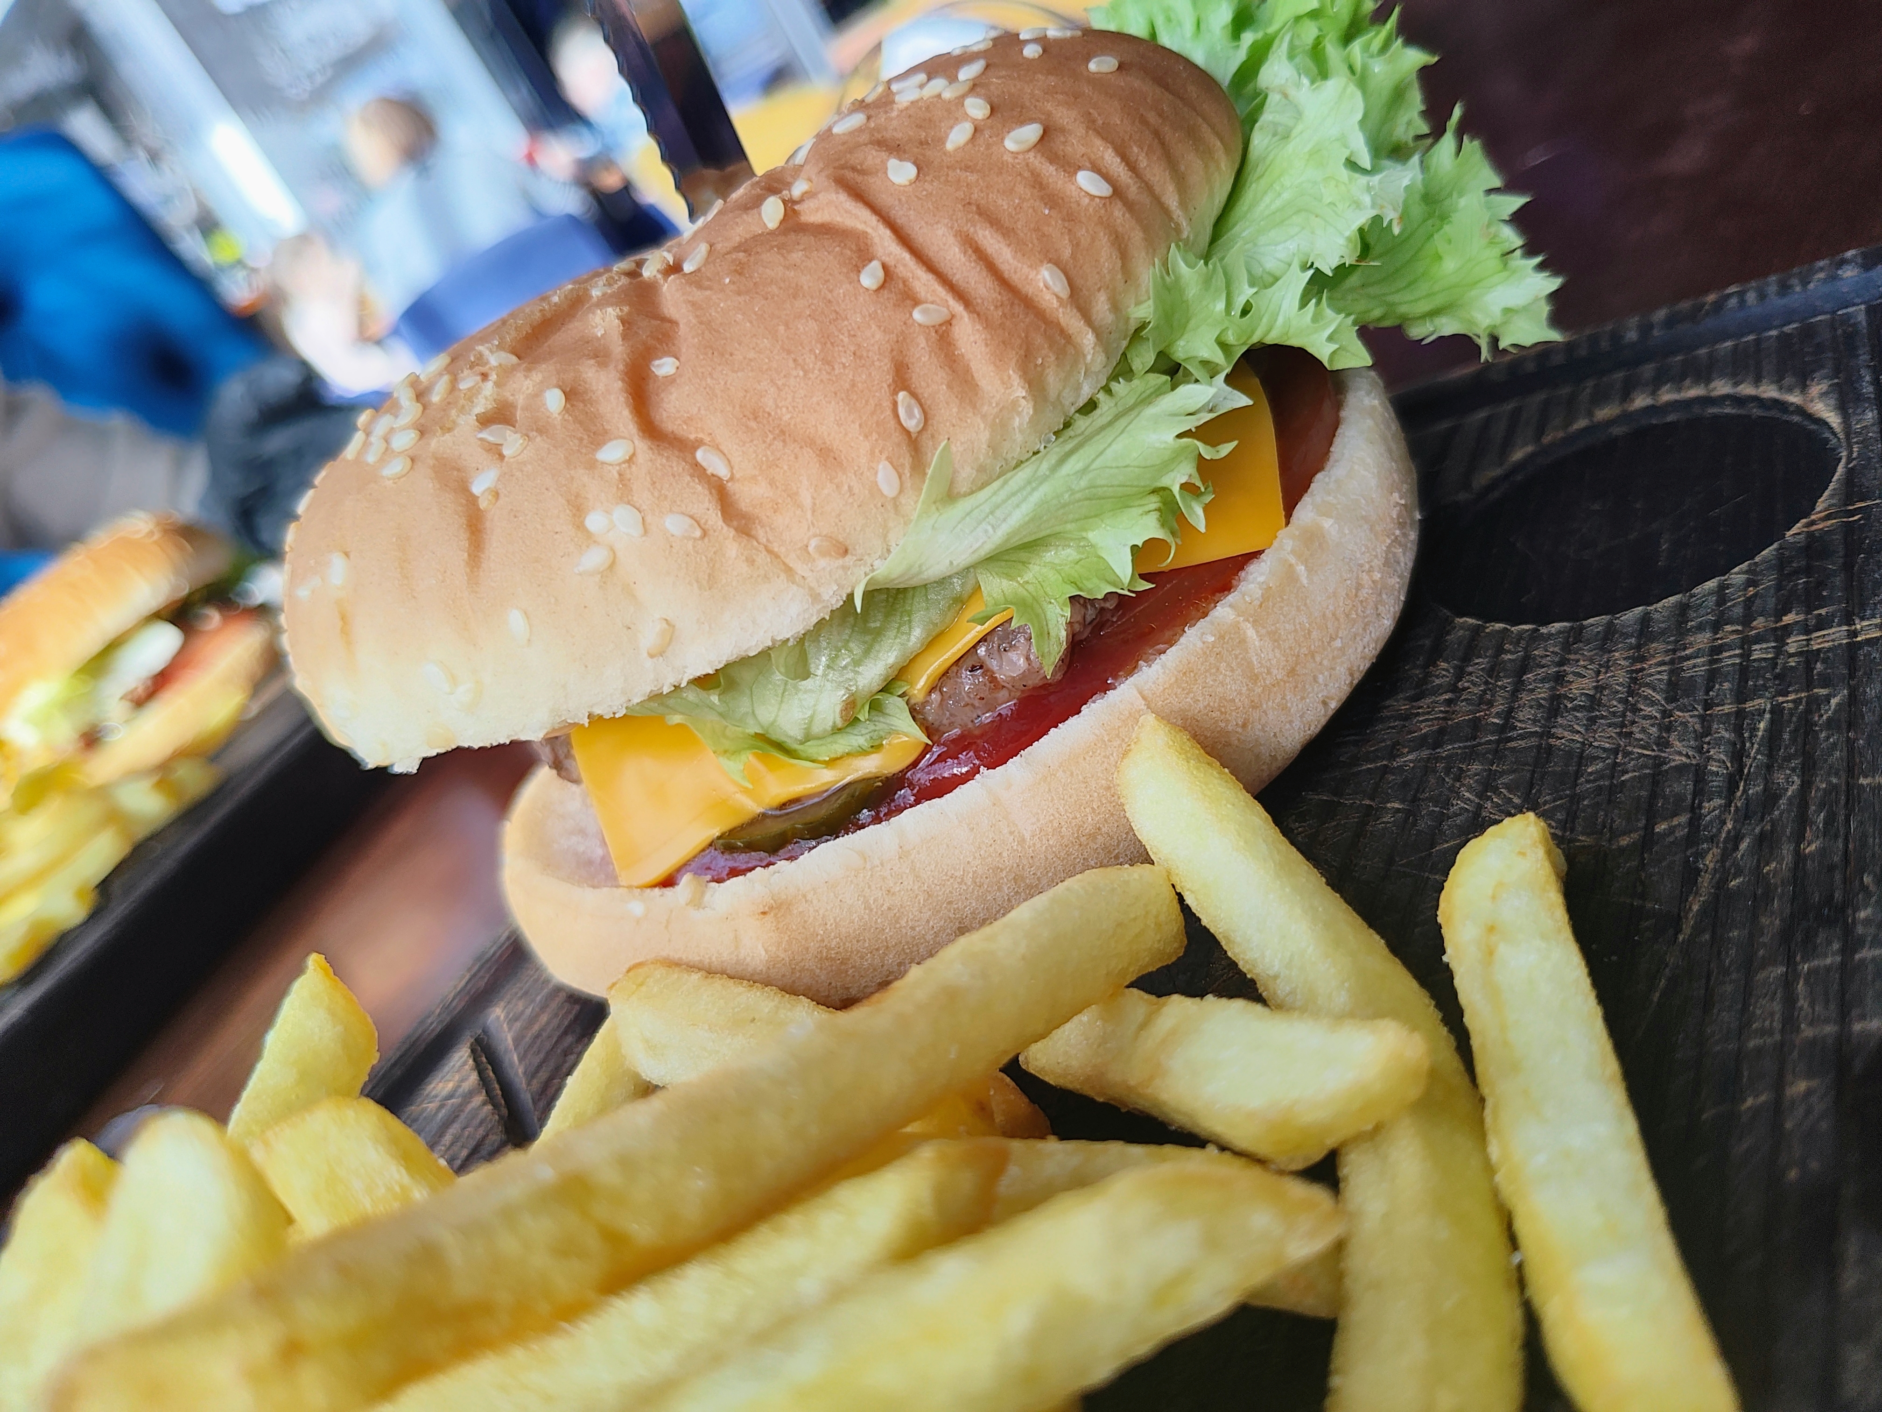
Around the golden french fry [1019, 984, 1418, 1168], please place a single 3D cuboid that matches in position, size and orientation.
[{"bbox_3d":[0.019,0.026,0.100,0.009,0.007,0.034,-47,21,-27],"label":"golden french fry"}]

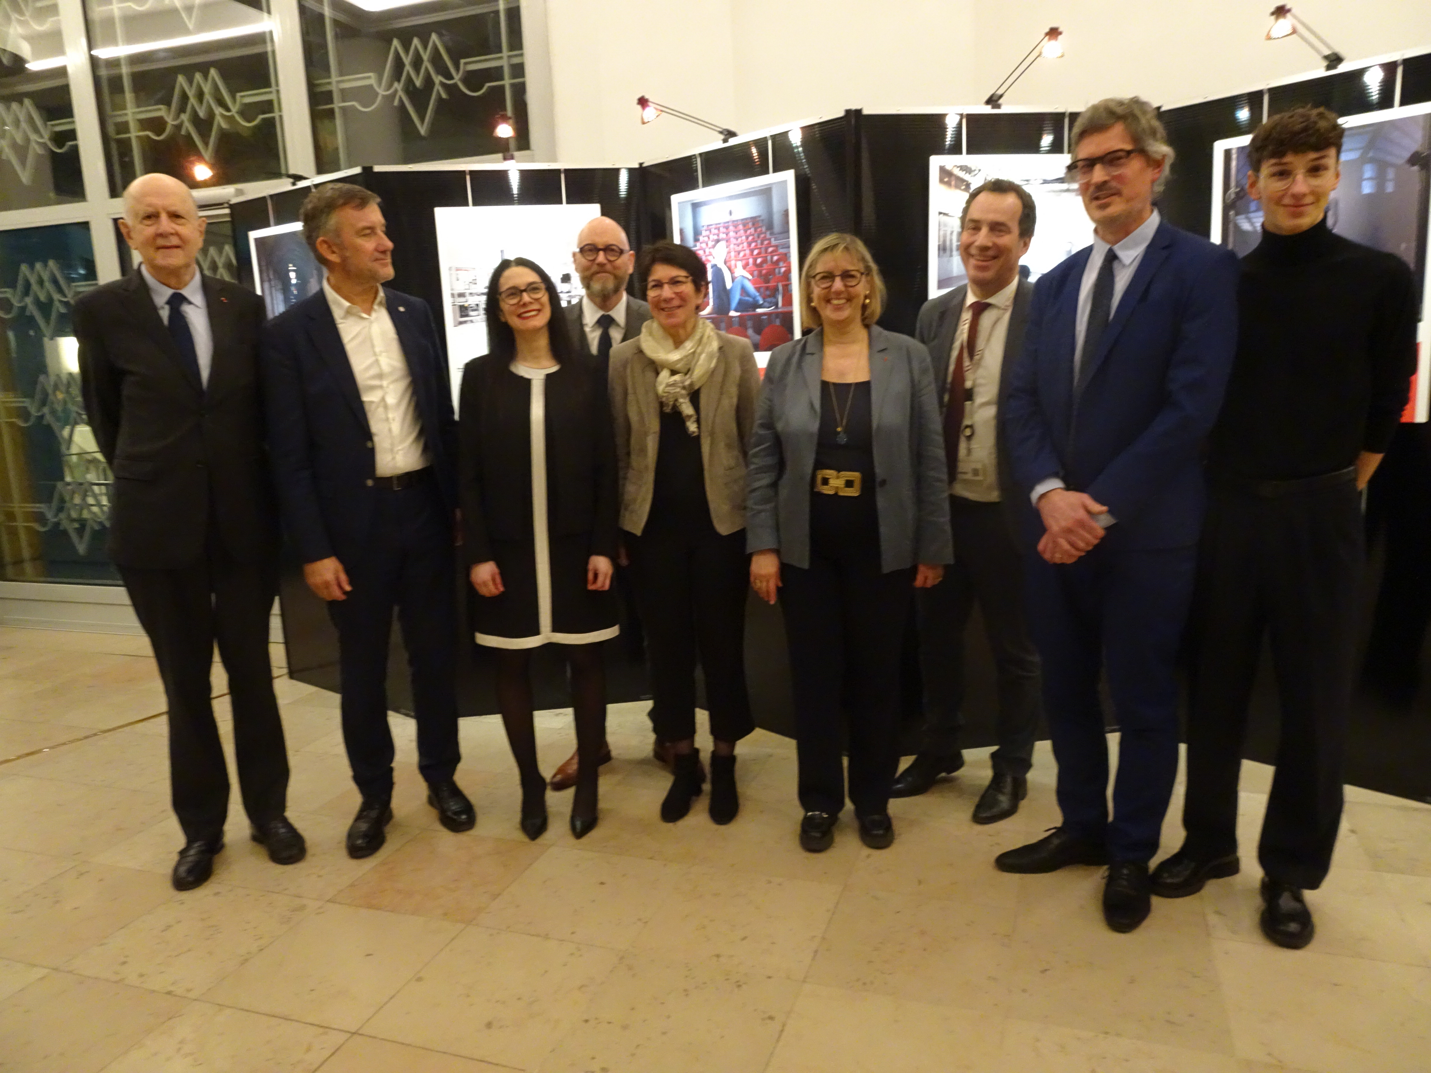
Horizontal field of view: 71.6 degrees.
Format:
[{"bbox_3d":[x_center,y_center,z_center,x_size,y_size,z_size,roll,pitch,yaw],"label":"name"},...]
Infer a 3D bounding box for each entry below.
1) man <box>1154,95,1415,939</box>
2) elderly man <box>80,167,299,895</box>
[{"bbox_3d":[1.178,-0.012,2.134,0.540,1.720,0.380,3,11,32],"label":"man"},{"bbox_3d":[-1.332,-0.001,2.575,0.530,1.798,0.370,-7,10,-23],"label":"elderly man"}]

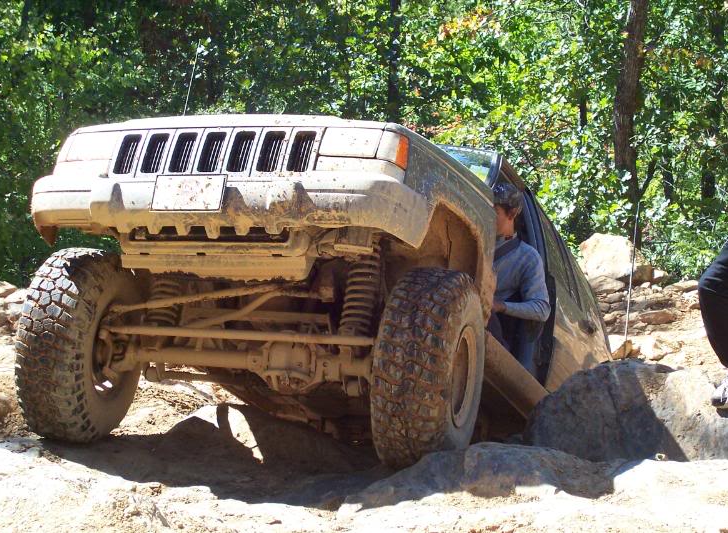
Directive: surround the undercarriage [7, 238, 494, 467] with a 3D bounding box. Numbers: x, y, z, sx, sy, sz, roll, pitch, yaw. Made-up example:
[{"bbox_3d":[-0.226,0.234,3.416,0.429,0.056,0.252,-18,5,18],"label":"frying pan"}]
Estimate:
[{"bbox_3d":[-0.474,0.366,7.750,1.840,0.920,1.000,0,-16,20],"label":"undercarriage"}]

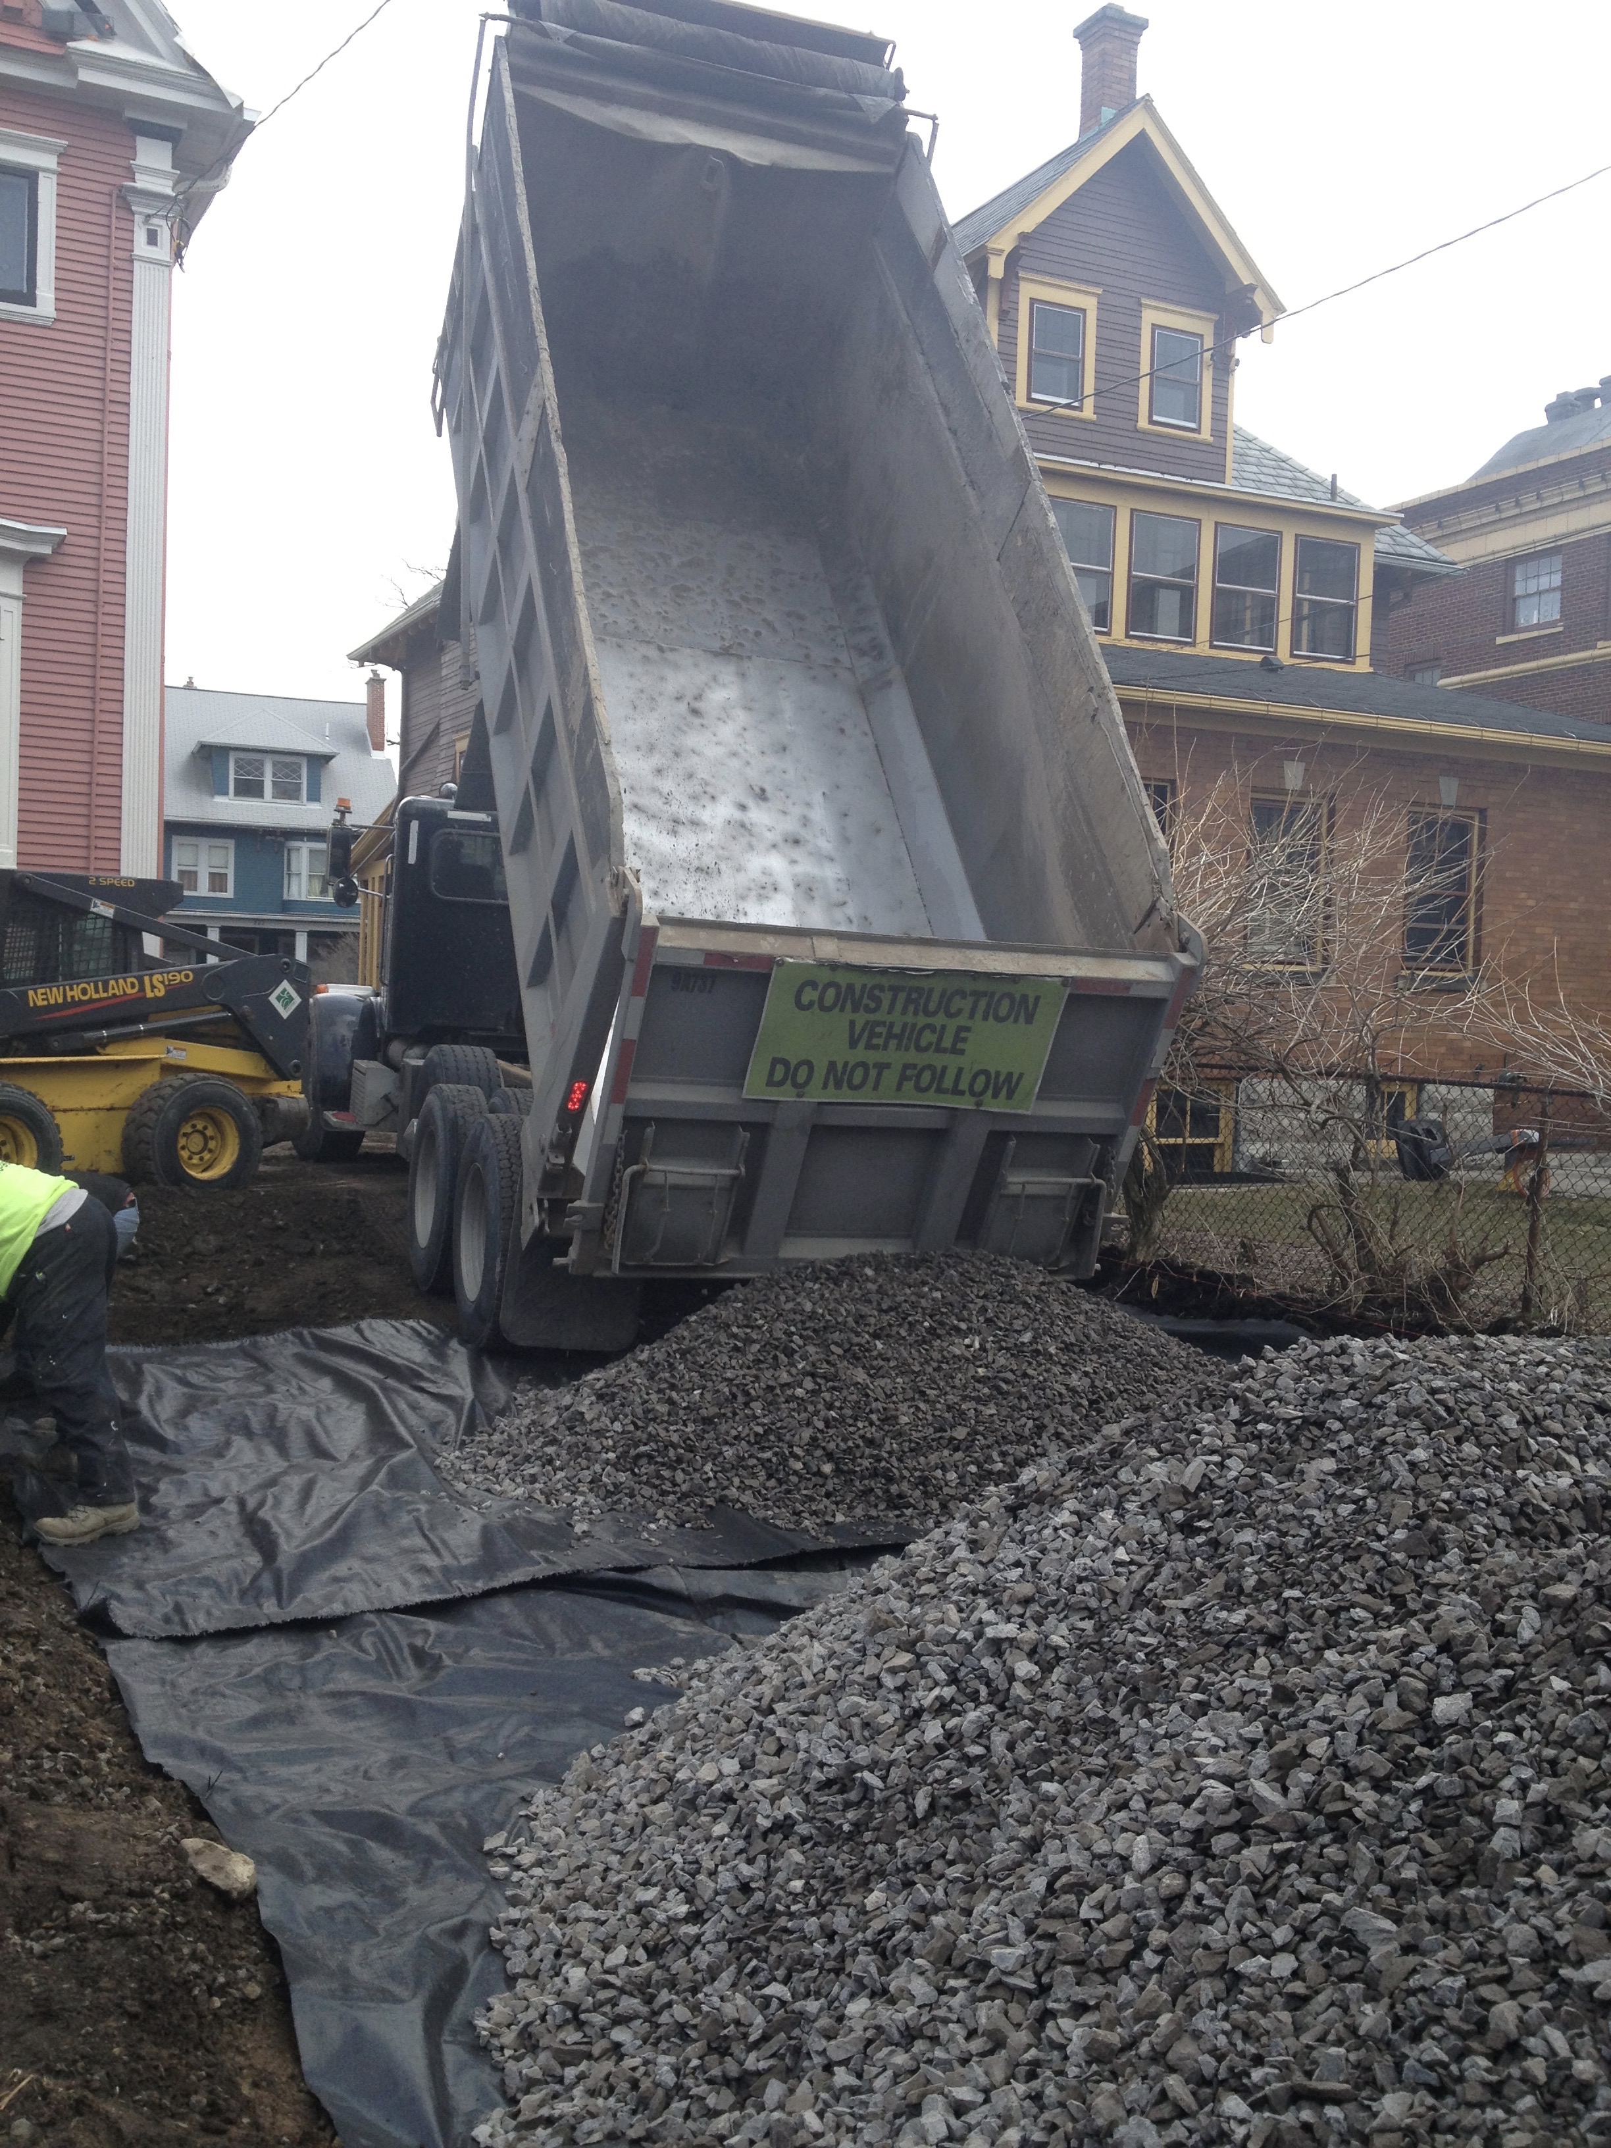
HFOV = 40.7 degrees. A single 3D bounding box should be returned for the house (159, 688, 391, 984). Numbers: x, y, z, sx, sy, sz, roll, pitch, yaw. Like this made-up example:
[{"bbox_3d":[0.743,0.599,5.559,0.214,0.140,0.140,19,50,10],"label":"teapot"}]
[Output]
[{"bbox_3d":[-15.990,-6.200,62.430,7.800,10.200,10.500,1,2,-28],"label":"house"}]

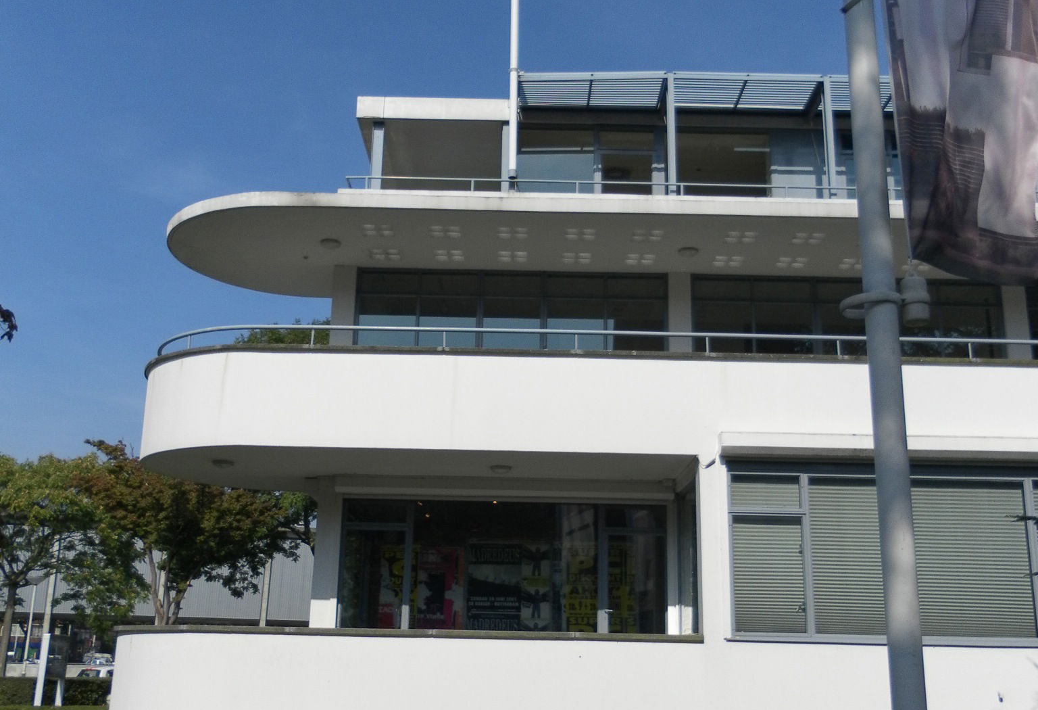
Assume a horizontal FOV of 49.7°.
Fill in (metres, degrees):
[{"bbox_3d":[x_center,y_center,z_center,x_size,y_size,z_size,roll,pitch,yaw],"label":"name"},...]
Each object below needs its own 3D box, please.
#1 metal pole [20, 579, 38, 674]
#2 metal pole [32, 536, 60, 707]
[{"bbox_3d":[-25.524,14.170,58.393,0.170,4.950,0.170,1,-15,0],"label":"metal pole"},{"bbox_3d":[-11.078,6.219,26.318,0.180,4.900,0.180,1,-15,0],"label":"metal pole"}]

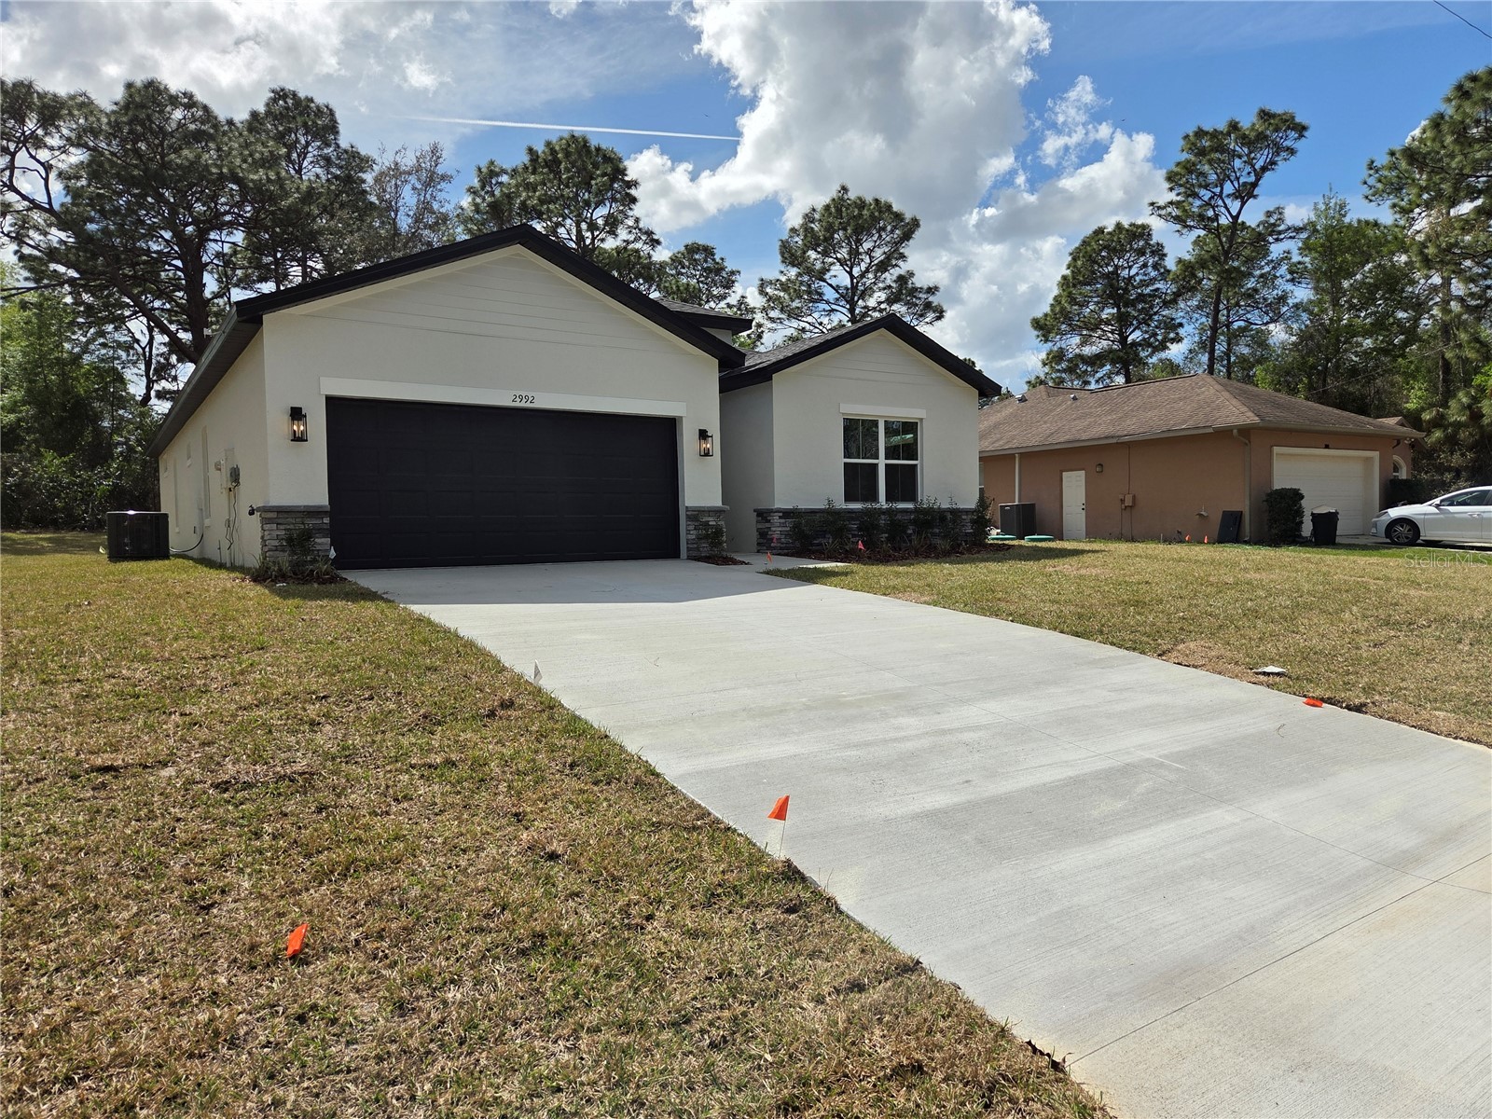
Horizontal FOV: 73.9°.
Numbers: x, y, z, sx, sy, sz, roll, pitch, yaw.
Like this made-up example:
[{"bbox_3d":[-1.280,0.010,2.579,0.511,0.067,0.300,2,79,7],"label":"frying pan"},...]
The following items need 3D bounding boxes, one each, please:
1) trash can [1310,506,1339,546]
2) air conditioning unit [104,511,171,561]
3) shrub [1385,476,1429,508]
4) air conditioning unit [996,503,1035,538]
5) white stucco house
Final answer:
[{"bbox_3d":[14.186,-0.820,24.300,0.580,0.980,0.630,1,2,41],"label":"trash can"},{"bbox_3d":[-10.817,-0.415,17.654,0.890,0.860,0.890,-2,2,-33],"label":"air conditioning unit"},{"bbox_3d":[18.226,-1.437,27.326,1.100,1.620,1.050,-2,2,-31],"label":"shrub"},{"bbox_3d":[8.137,-1.135,29.700,0.780,1.080,0.780,-2,2,-31],"label":"air conditioning unit"},{"bbox_3d":[-6.677,-2.882,24.601,13.100,5.300,23.700,-2,2,-33],"label":"white stucco house"}]

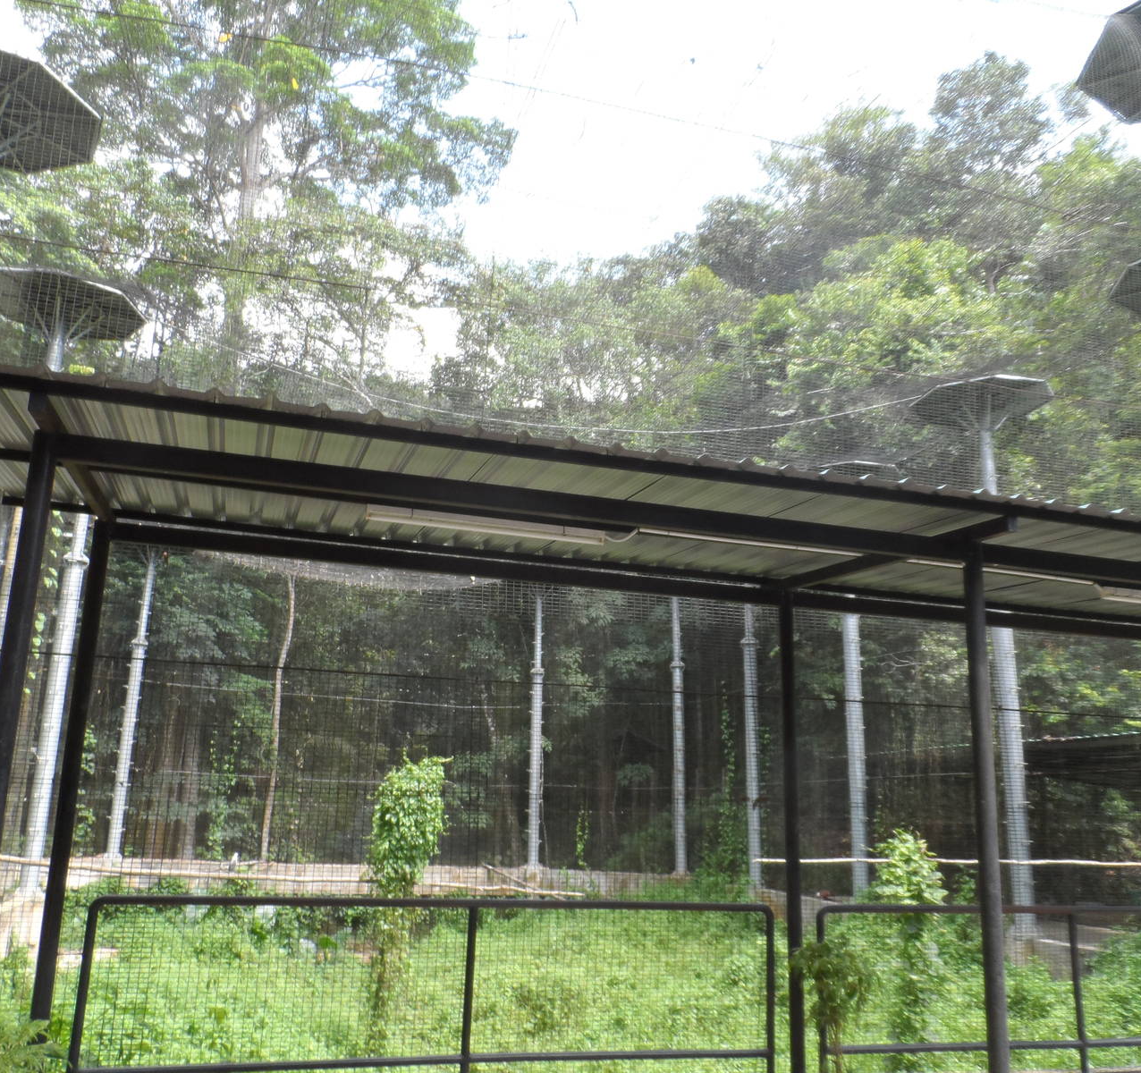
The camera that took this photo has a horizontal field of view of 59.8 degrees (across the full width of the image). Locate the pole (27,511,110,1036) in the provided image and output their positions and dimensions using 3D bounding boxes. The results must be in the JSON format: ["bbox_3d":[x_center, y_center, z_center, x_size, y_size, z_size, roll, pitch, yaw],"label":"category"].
[{"bbox_3d":[-2.875,1.434,5.699,0.100,3.140,0.100,2,-14,0],"label":"pole"}]

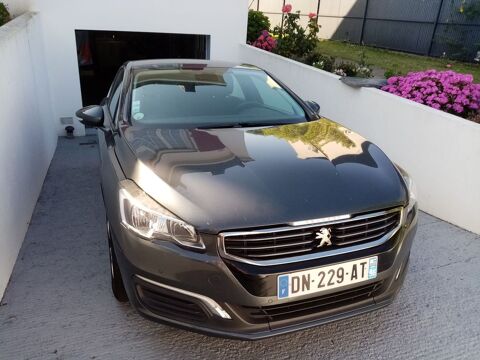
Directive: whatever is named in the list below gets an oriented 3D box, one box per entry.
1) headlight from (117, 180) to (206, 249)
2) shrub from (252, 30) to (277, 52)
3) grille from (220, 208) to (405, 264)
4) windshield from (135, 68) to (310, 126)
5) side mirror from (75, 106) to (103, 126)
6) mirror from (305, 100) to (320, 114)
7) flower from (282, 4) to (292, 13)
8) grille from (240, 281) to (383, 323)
[{"bbox_3d":[-0.376,0.151,1.628,0.335,0.240,0.500,-5,18,-21],"label":"headlight"},{"bbox_3d":[0.510,-2.871,7.500,0.500,0.460,0.480,4,22,2],"label":"shrub"},{"bbox_3d":[0.376,0.259,1.632,0.970,0.172,0.115,-5,18,-21],"label":"grille"},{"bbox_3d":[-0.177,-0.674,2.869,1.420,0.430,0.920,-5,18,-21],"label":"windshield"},{"bbox_3d":[-1.106,-0.471,2.667,0.200,0.160,0.160,-5,18,-21],"label":"side mirror"},{"bbox_3d":[0.667,-0.635,3.336,0.205,0.160,0.160,-5,18,-21],"label":"mirror"},{"bbox_3d":[0.860,-3.145,6.600,0.170,0.135,0.170,6,22,5],"label":"flower"},{"bbox_3d":[0.383,0.555,1.686,0.760,0.116,0.095,-5,18,-21],"label":"grille"}]

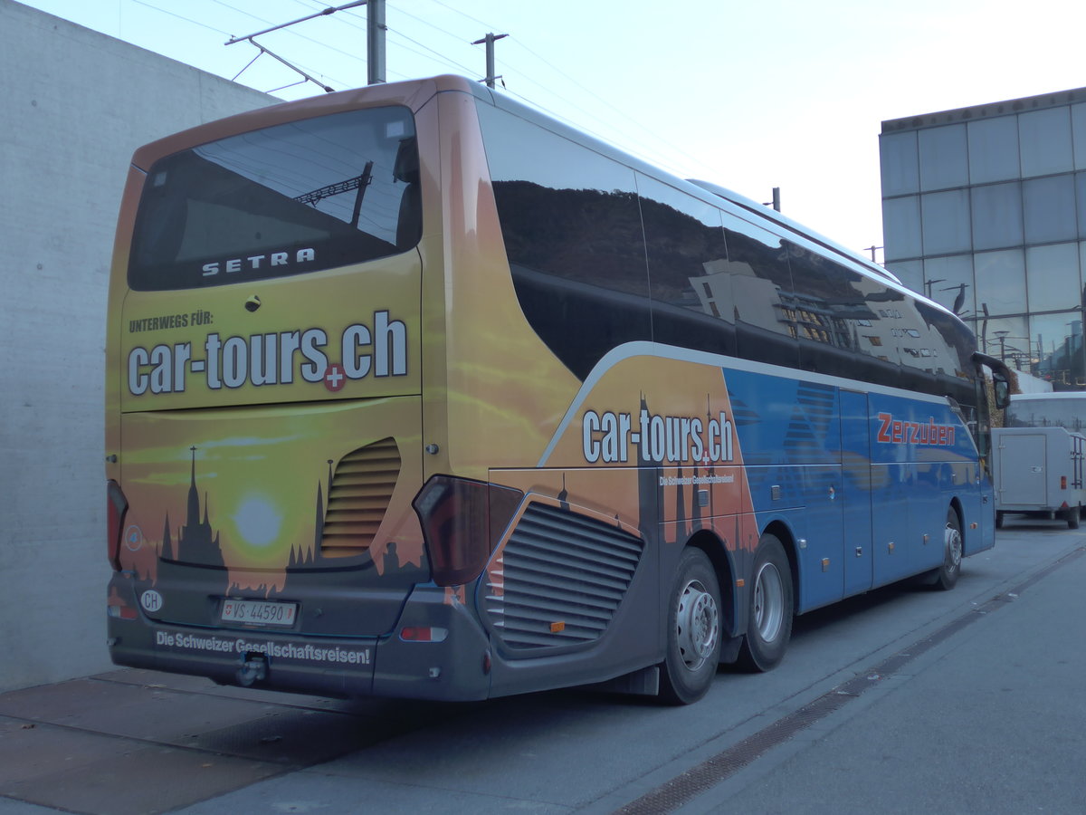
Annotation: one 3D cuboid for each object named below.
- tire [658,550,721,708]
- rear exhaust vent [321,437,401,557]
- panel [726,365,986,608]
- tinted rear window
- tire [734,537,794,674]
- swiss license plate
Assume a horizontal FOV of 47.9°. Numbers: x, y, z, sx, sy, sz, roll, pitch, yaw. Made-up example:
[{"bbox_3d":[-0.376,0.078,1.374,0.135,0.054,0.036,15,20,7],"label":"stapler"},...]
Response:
[{"bbox_3d":[0.892,1.416,8.088,0.300,1.030,1.030,-3,-4,30],"label":"tire"},{"bbox_3d":[-0.881,0.441,5.931,0.500,0.580,0.060,-3,-3,24],"label":"rear exhaust vent"},{"bbox_3d":[3.705,0.823,12.639,0.100,1.880,9.650,-3,-4,30],"label":"panel"},{"bbox_3d":[-1.478,-1.084,6.412,2.060,0.850,0.140,-3,-9,30],"label":"tinted rear window"},{"bbox_3d":[1.585,1.463,9.251,0.300,1.030,1.030,-3,-4,30],"label":"tire"},{"bbox_3d":[-1.458,1.057,6.284,0.505,0.115,0.020,-3,-4,30],"label":"swiss license plate"}]

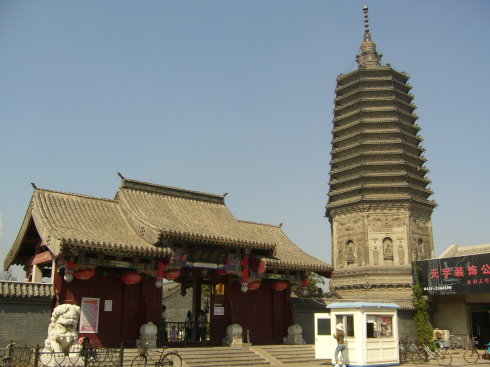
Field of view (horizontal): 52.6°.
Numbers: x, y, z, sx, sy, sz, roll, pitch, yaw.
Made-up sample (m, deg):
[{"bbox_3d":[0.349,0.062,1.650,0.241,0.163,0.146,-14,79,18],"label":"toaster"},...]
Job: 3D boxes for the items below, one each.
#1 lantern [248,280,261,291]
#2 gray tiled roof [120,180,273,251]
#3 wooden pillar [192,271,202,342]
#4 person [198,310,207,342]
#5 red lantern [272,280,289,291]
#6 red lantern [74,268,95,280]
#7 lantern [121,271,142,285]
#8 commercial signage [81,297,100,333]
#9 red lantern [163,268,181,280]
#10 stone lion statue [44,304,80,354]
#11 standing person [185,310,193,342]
[{"bbox_3d":[0.340,4.984,24.078,0.830,0.600,0.830,0,-16,0],"label":"lantern"},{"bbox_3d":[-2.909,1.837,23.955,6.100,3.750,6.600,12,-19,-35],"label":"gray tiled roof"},{"bbox_3d":[-2.404,6.287,25.459,0.420,3.596,0.420,12,-20,-35],"label":"wooden pillar"},{"bbox_3d":[-2.123,7.185,24.930,0.480,1.620,0.320,5,-16,-16],"label":"person"},{"bbox_3d":[1.804,5.198,25.162,0.830,0.600,0.830,0,-16,0],"label":"red lantern"},{"bbox_3d":[-6.257,3.530,19.425,0.820,0.600,0.820,12,-20,-35],"label":"red lantern"},{"bbox_3d":[-4.680,3.899,20.455,0.860,0.600,0.860,12,-19,-35],"label":"lantern"},{"bbox_3d":[-6.083,5.209,19.497,0.720,1.330,0.040,12,-19,-35],"label":"commercial signage"},{"bbox_3d":[-3.238,3.965,21.816,0.800,0.600,0.800,0,-16,0],"label":"red lantern"},{"bbox_3d":[-5.974,4.776,16.211,0.820,1.585,1.100,14,-21,-39],"label":"stone lion statue"},{"bbox_3d":[-2.872,7.262,25.174,0.320,1.582,0.460,2,-16,-5],"label":"standing person"}]

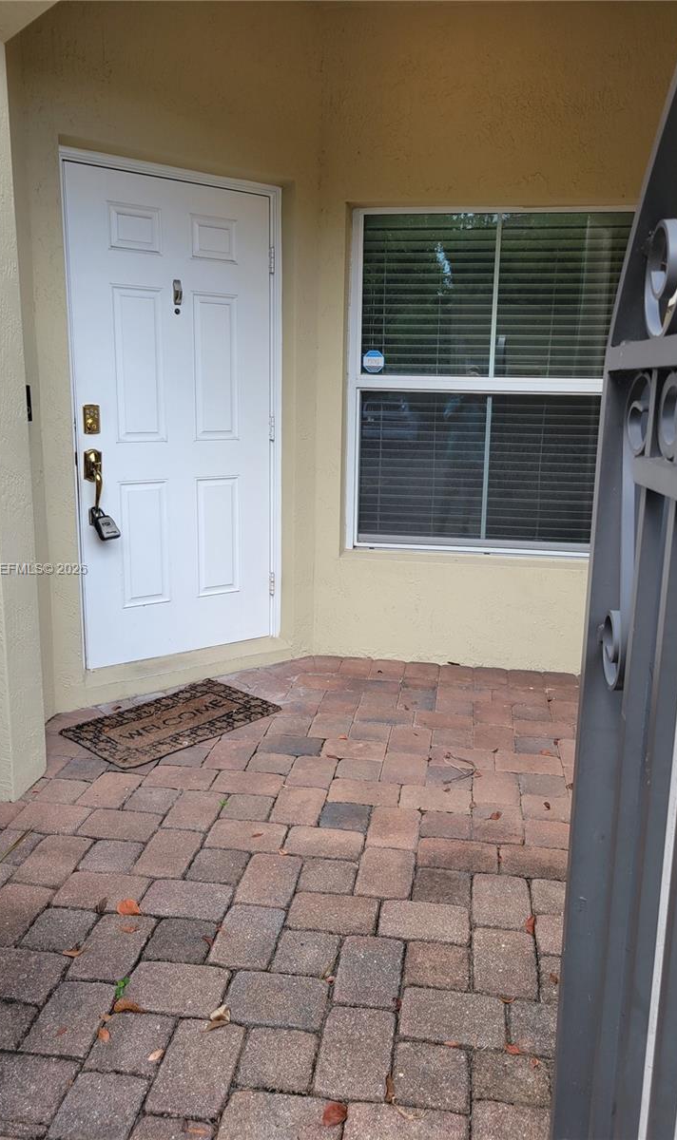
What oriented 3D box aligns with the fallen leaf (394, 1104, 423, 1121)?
[{"bbox_3d":[0.130,1.030,1.622,0.061,0.009,0.027,4,15,17],"label":"fallen leaf"}]

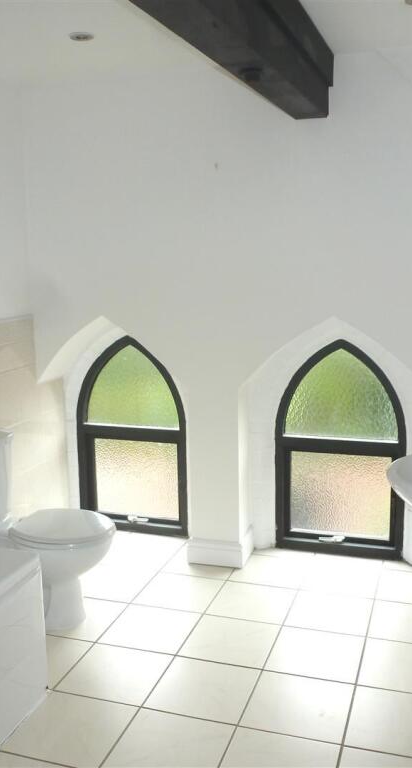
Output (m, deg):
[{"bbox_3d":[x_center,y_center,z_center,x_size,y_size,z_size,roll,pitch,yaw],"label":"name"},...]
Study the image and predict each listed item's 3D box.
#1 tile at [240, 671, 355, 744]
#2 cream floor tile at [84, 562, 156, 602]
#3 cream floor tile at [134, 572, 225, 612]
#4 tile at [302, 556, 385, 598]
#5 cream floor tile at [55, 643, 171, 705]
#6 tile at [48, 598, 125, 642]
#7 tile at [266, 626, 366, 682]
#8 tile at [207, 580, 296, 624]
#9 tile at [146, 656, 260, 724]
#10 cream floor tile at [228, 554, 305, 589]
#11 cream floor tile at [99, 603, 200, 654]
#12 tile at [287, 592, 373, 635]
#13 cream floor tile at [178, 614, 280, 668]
[{"bbox_3d":[0.312,1.071,2.363,0.330,0.010,0.330,2,10,18],"label":"tile"},{"bbox_3d":[-0.427,0.931,3.299,0.330,0.010,0.330,2,10,18],"label":"cream floor tile"},{"bbox_3d":[-0.114,0.946,3.211,0.331,0.010,0.331,2,10,18],"label":"cream floor tile"},{"bbox_3d":[0.626,0.913,3.298,0.330,0.010,0.330,2,10,18],"label":"tile"},{"bbox_3d":[-0.320,1.048,2.572,0.330,0.010,0.330,2,10,18],"label":"cream floor tile"},{"bbox_3d":[-0.532,0.984,2.988,0.330,0.010,0.330,2,10,18],"label":"tile"},{"bbox_3d":[0.418,1.024,2.689,0.331,0.010,0.331,2,10,18],"label":"tile"},{"bbox_3d":[0.204,0.958,3.107,0.331,0.010,0.331,2,10,18],"label":"tile"},{"bbox_3d":[-0.005,1.065,2.479,0.331,0.010,0.331,2,10,18],"label":"tile"},{"bbox_3d":[0.310,0.901,3.402,0.330,0.010,0.330,2,10,18],"label":"cream floor tile"},{"bbox_3d":[-0.218,1.000,2.897,0.331,0.010,0.331,2,10,18],"label":"cream floor tile"},{"bbox_3d":[0.523,0.970,3.003,0.331,0.010,0.331,2,10,18],"label":"tile"},{"bbox_3d":[0.100,1.012,2.793,0.331,0.010,0.331,2,10,18],"label":"cream floor tile"}]

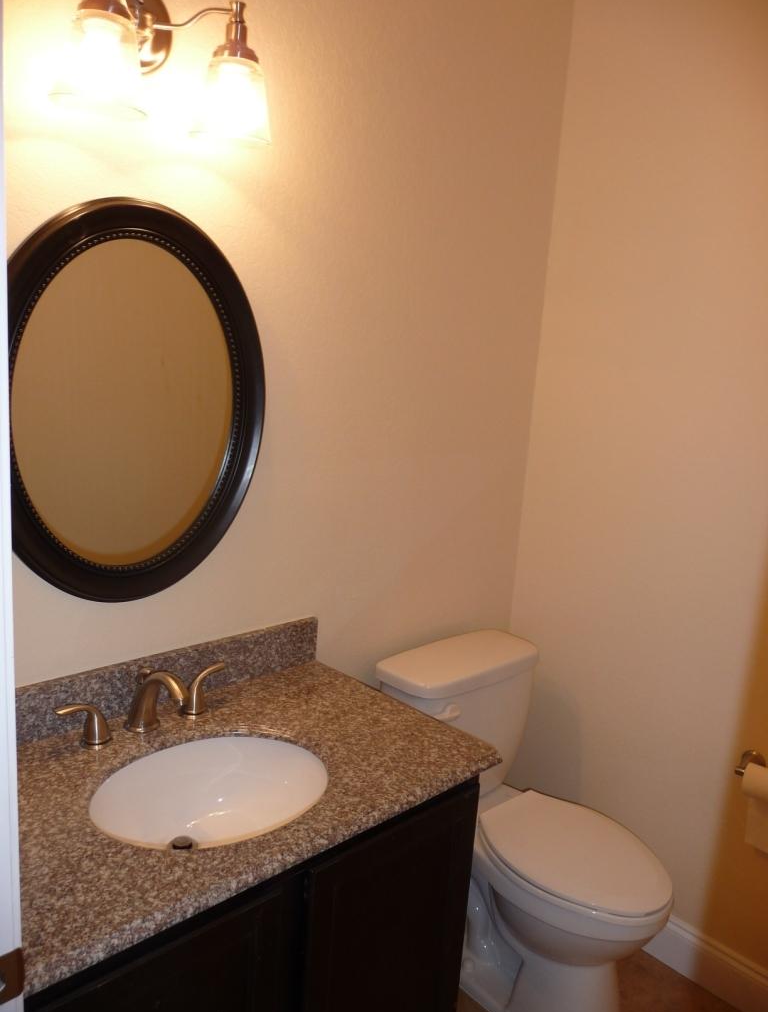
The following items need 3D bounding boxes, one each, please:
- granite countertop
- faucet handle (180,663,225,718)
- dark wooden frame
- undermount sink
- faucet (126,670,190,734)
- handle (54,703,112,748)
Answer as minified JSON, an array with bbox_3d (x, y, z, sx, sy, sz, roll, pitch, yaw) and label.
[{"bbox_3d":[-0.312,0.474,1.463,0.946,0.027,0.569,-7,16,-44],"label":"granite countertop"},{"bbox_3d":[-0.357,0.365,1.646,0.099,0.092,0.052,-7,16,-43],"label":"faucet handle"},{"bbox_3d":[-0.460,-0.179,1.522,0.584,0.733,0.030,-7,16,-44],"label":"dark wooden frame"},{"bbox_3d":[-0.298,0.574,1.452,0.450,0.177,0.385,-7,16,-44],"label":"undermount sink"},{"bbox_3d":[-0.414,0.369,1.540,0.062,0.132,0.180,-7,16,-44],"label":"faucet"},{"bbox_3d":[-0.542,0.392,1.493,0.107,0.089,0.055,-7,16,-44],"label":"handle"}]

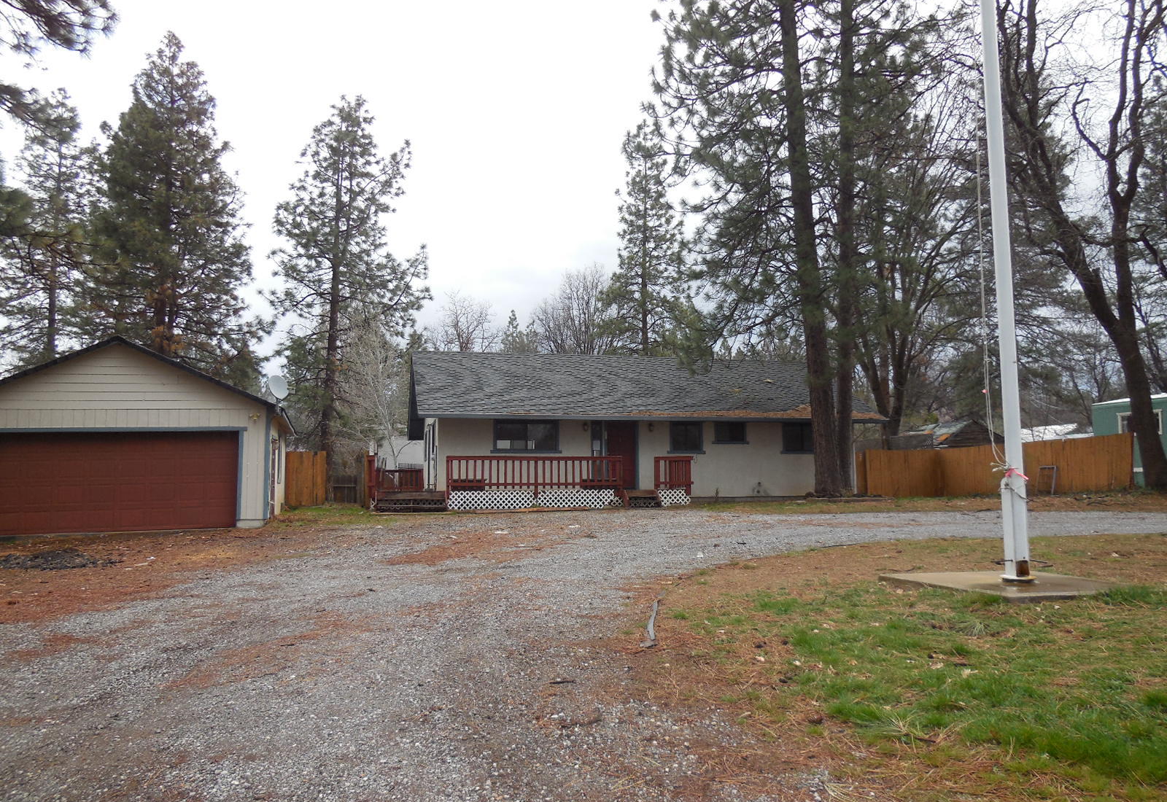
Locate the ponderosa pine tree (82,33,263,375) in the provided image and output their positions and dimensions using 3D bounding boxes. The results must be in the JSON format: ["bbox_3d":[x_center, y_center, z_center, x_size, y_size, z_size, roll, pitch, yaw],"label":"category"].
[{"bbox_3d":[-17.806,-6.119,36.847,7.828,21.090,7.828,1,-6,-13],"label":"ponderosa pine tree"}]

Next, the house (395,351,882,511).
[{"bbox_3d":[1.394,1.060,30.937,14.892,5.406,10.506,1,-6,-13],"label":"house"}]

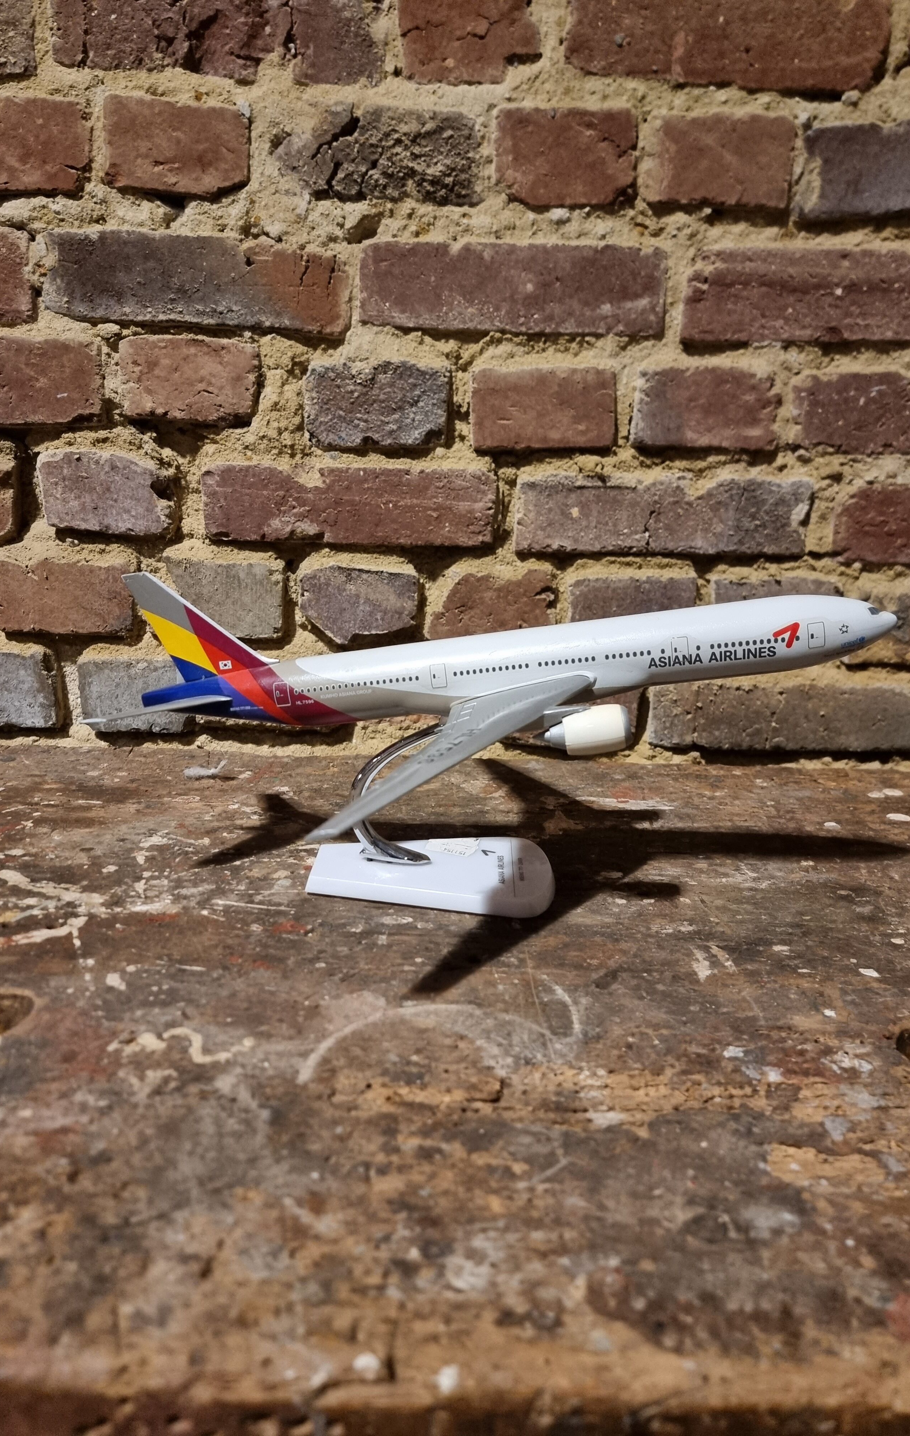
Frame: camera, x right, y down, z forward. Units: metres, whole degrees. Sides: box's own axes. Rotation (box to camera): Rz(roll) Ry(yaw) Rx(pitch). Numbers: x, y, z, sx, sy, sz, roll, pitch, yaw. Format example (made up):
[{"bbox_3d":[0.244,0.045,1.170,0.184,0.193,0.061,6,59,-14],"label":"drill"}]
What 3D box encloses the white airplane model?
[{"bbox_3d":[0.015,0.011,0.427,0.318,0.137,0.301,3,15,6],"label":"white airplane model"}]

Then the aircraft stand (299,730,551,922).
[{"bbox_3d":[-0.008,0.036,0.446,0.110,0.078,0.070,2,15,3],"label":"aircraft stand"}]

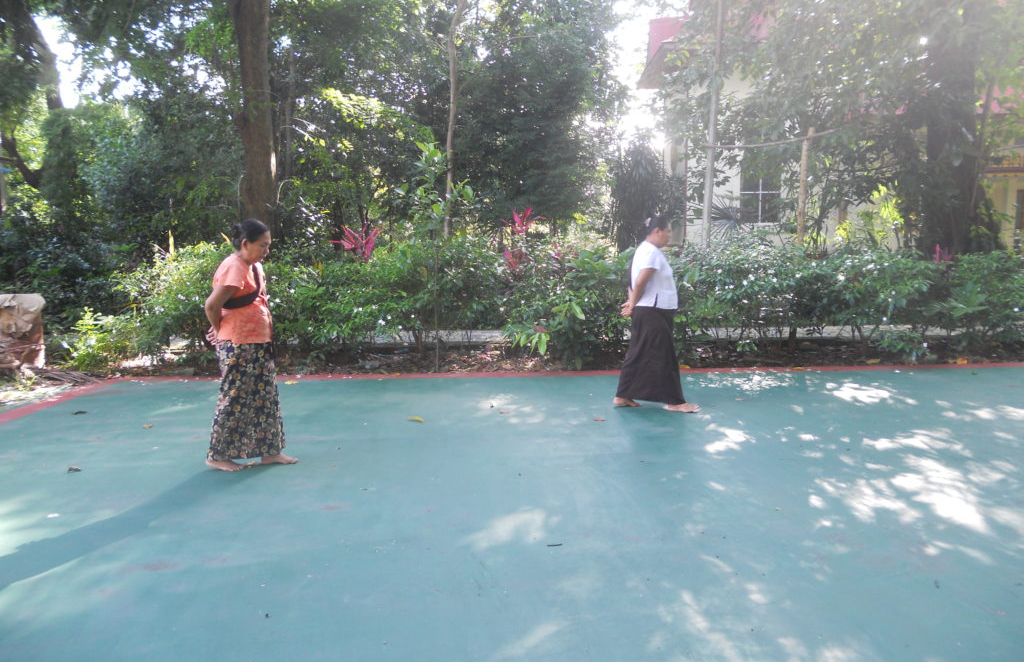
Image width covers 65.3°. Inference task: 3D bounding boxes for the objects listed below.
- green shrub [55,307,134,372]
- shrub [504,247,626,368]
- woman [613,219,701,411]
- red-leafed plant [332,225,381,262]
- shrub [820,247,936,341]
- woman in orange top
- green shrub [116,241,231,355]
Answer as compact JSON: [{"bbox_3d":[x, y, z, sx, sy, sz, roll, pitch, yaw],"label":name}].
[{"bbox_3d":[-4.182,0.081,8.000,0.737,0.638,0.650,-1,9,-2],"label":"green shrub"},{"bbox_3d":[0.573,-0.304,8.392,1.303,1.184,1.000,-1,9,-2],"label":"shrub"},{"bbox_3d":[1.127,-0.135,6.194,0.610,1.522,0.470,-1,9,-2],"label":"woman"},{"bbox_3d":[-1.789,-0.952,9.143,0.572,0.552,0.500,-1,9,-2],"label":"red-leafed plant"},{"bbox_3d":[3.997,-0.349,8.686,1.181,1.114,1.000,-1,9,-2],"label":"shrub"},{"bbox_3d":[-1.615,0.093,4.887,0.550,1.530,0.470,-1,9,-2],"label":"woman in orange top"},{"bbox_3d":[-3.575,-0.319,8.498,1.203,1.261,1.000,-1,9,-2],"label":"green shrub"}]

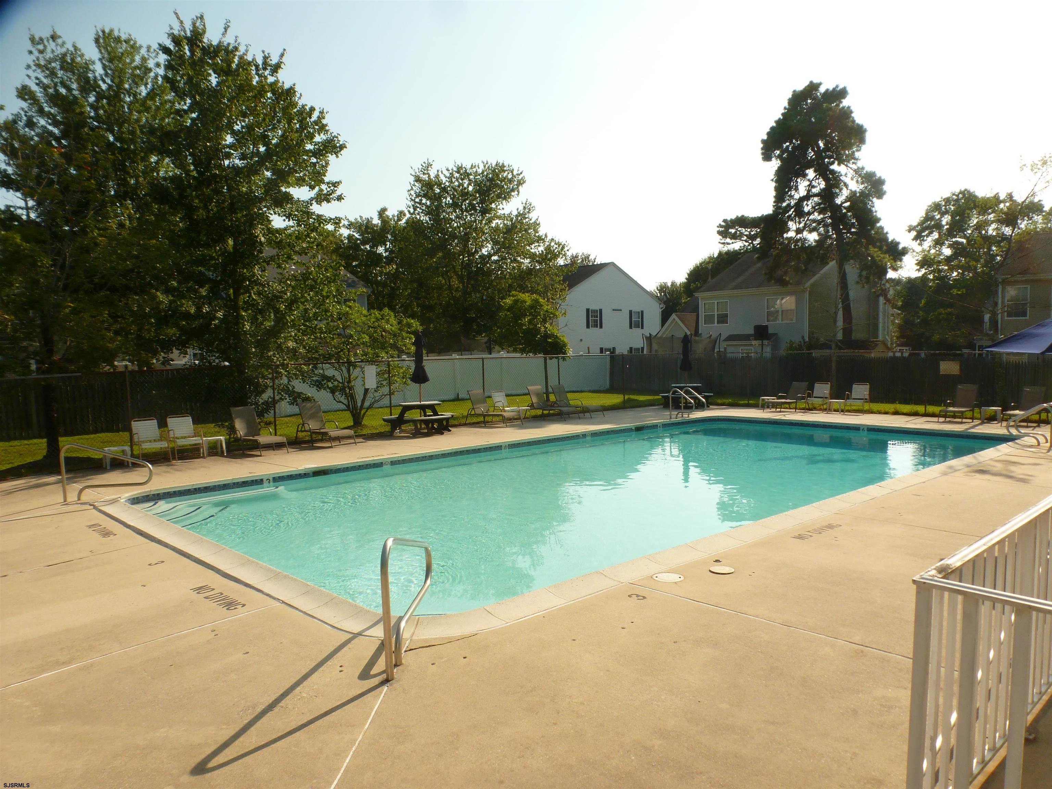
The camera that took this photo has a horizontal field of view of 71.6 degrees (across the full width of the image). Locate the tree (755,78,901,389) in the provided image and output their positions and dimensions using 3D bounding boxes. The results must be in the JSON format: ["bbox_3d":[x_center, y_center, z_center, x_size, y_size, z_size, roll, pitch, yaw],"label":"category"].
[{"bbox_3d":[14.001,-7.211,33.721,6.900,14.307,6.300,-1,3,0],"label":"tree"}]

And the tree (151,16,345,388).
[{"bbox_3d":[-8.023,-5.018,21.287,5.700,11.937,5.500,-1,3,0],"label":"tree"}]

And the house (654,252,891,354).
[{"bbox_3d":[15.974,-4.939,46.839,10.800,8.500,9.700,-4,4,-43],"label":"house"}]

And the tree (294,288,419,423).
[{"bbox_3d":[-4.926,-1.046,20.970,3.700,3.907,3.400,-1,3,0],"label":"tree"}]

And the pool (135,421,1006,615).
[{"bbox_3d":[2.240,1.706,12.711,15.200,1.200,7.650,-4,4,-43],"label":"pool"}]

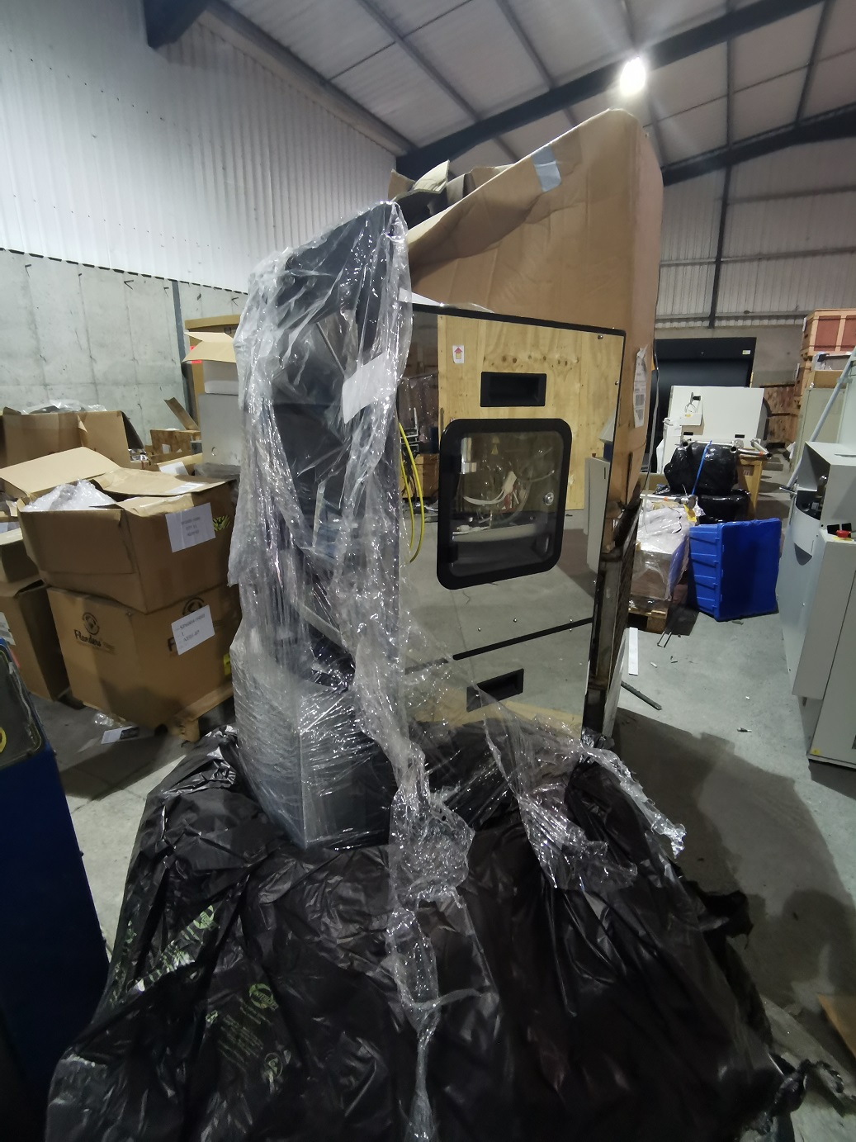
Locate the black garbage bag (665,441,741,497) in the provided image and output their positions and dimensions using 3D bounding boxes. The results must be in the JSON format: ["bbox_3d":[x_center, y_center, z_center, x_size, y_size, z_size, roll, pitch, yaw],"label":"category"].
[{"bbox_3d":[2.229,-0.825,4.550,0.540,0.390,0.460,9,20,26],"label":"black garbage bag"}]

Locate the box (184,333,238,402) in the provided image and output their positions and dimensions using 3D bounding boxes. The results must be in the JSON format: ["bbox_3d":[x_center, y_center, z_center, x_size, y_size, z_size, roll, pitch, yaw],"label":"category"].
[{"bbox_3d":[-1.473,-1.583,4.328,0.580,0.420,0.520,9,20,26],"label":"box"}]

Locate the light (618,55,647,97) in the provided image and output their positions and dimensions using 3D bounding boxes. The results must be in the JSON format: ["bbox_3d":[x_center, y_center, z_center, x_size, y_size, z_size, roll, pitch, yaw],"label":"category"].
[{"bbox_3d":[3.362,-8.124,9.210,0.420,0.380,0.420,9,20,26],"label":"light"}]

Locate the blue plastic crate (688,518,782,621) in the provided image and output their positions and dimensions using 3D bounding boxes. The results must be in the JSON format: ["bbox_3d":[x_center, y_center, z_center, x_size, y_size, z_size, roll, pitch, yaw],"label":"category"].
[{"bbox_3d":[1.950,-0.028,3.615,0.420,0.600,0.330,-5,9,-9],"label":"blue plastic crate"}]

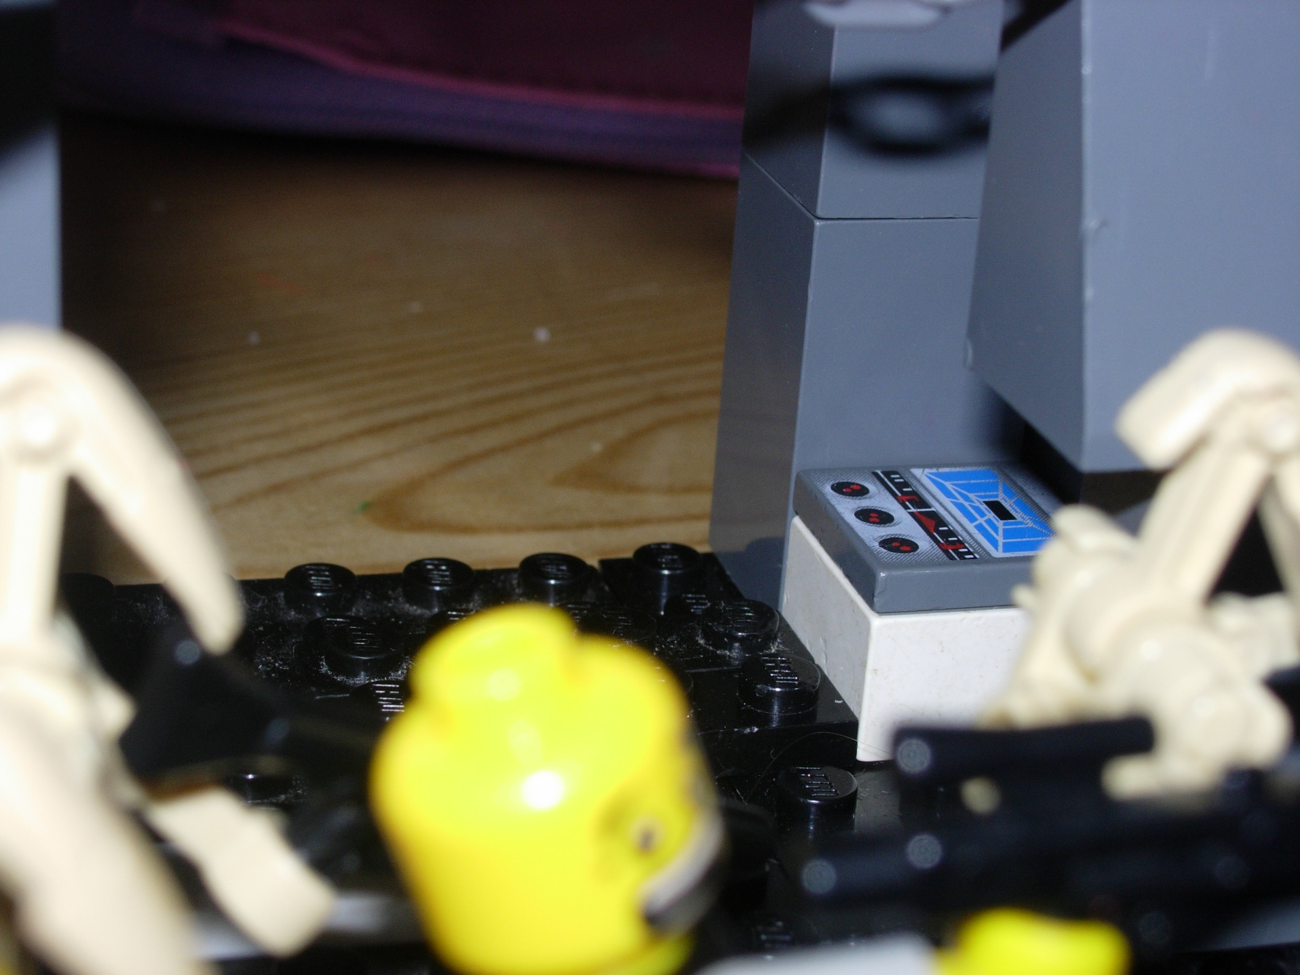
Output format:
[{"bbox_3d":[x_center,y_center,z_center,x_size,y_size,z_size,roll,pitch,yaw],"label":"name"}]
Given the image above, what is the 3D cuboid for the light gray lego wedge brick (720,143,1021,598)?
[{"bbox_3d":[0.015,-0.006,0.204,0.016,0.029,0.016,-2,23,-15],"label":"light gray lego wedge brick"}]

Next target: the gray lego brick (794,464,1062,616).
[{"bbox_3d":[0.019,0.003,0.191,0.016,0.003,0.016,-2,23,-15],"label":"gray lego brick"}]

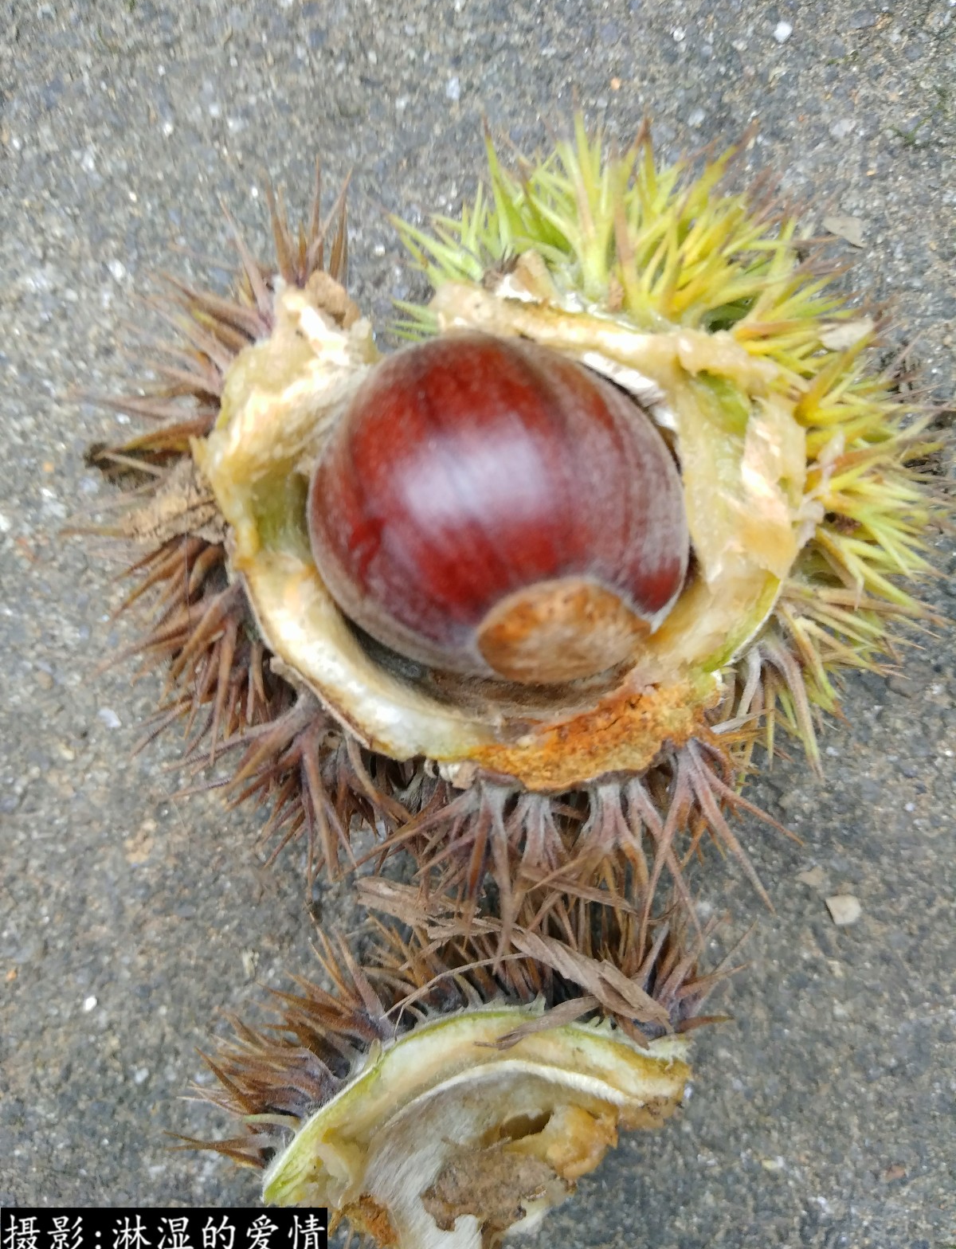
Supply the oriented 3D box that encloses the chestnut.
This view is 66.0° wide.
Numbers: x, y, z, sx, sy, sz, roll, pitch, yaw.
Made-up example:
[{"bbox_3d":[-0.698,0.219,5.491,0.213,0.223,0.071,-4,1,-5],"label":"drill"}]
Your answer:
[{"bbox_3d":[0.002,-0.011,0.069,0.034,0.031,0.032,-15,52,-7],"label":"chestnut"}]

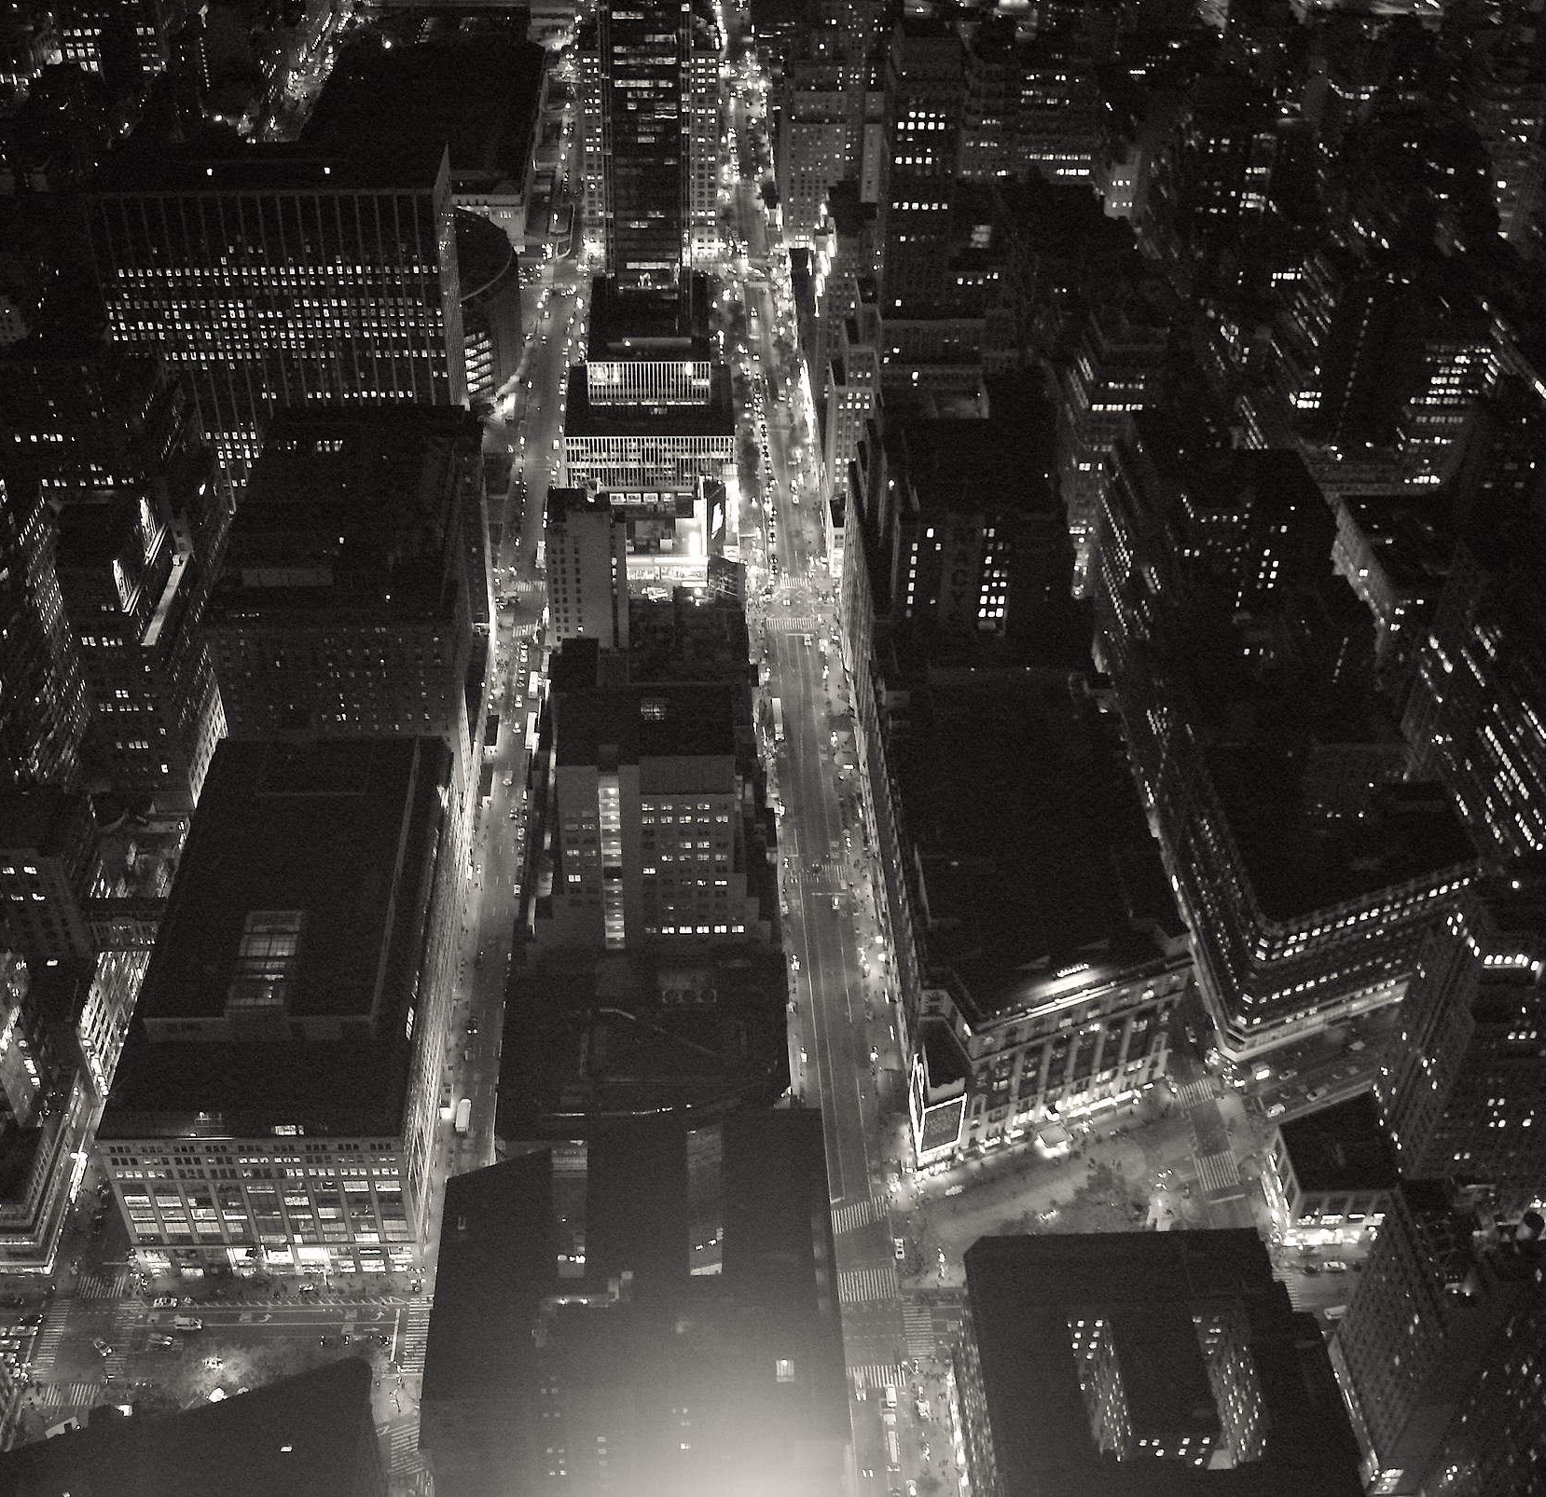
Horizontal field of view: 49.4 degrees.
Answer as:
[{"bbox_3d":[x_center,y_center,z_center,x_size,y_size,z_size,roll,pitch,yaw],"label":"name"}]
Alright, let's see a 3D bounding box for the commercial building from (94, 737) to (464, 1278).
[{"bbox_3d":[-106.705,54.419,390.783,60.000,52.000,121.000,0,40,-4],"label":"commercial building"}]

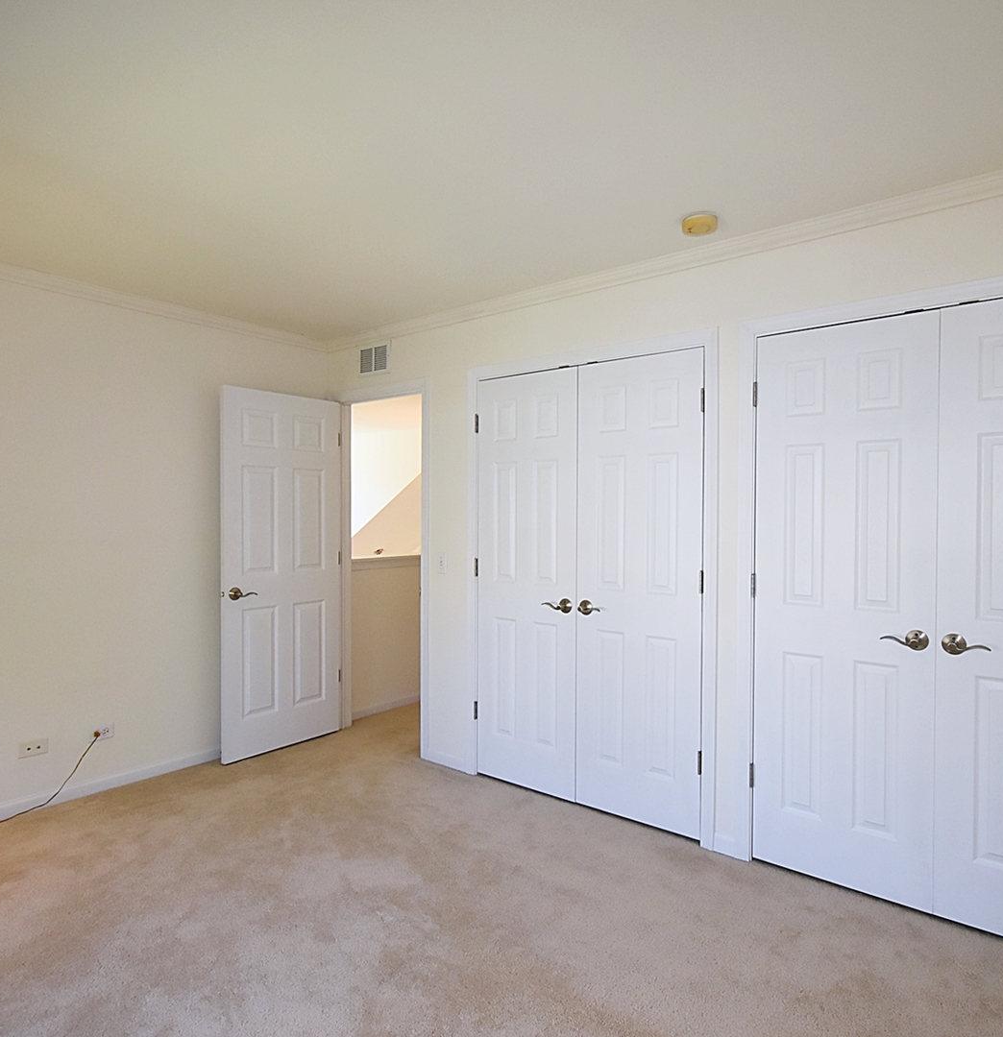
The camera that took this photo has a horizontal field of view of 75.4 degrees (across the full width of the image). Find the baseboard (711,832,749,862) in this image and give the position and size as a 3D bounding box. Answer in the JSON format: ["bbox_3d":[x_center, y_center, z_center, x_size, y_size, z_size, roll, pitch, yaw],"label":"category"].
[{"bbox_3d":[0.926,1.327,2.623,0.135,0.085,0.020,1,1,37],"label":"baseboard"}]

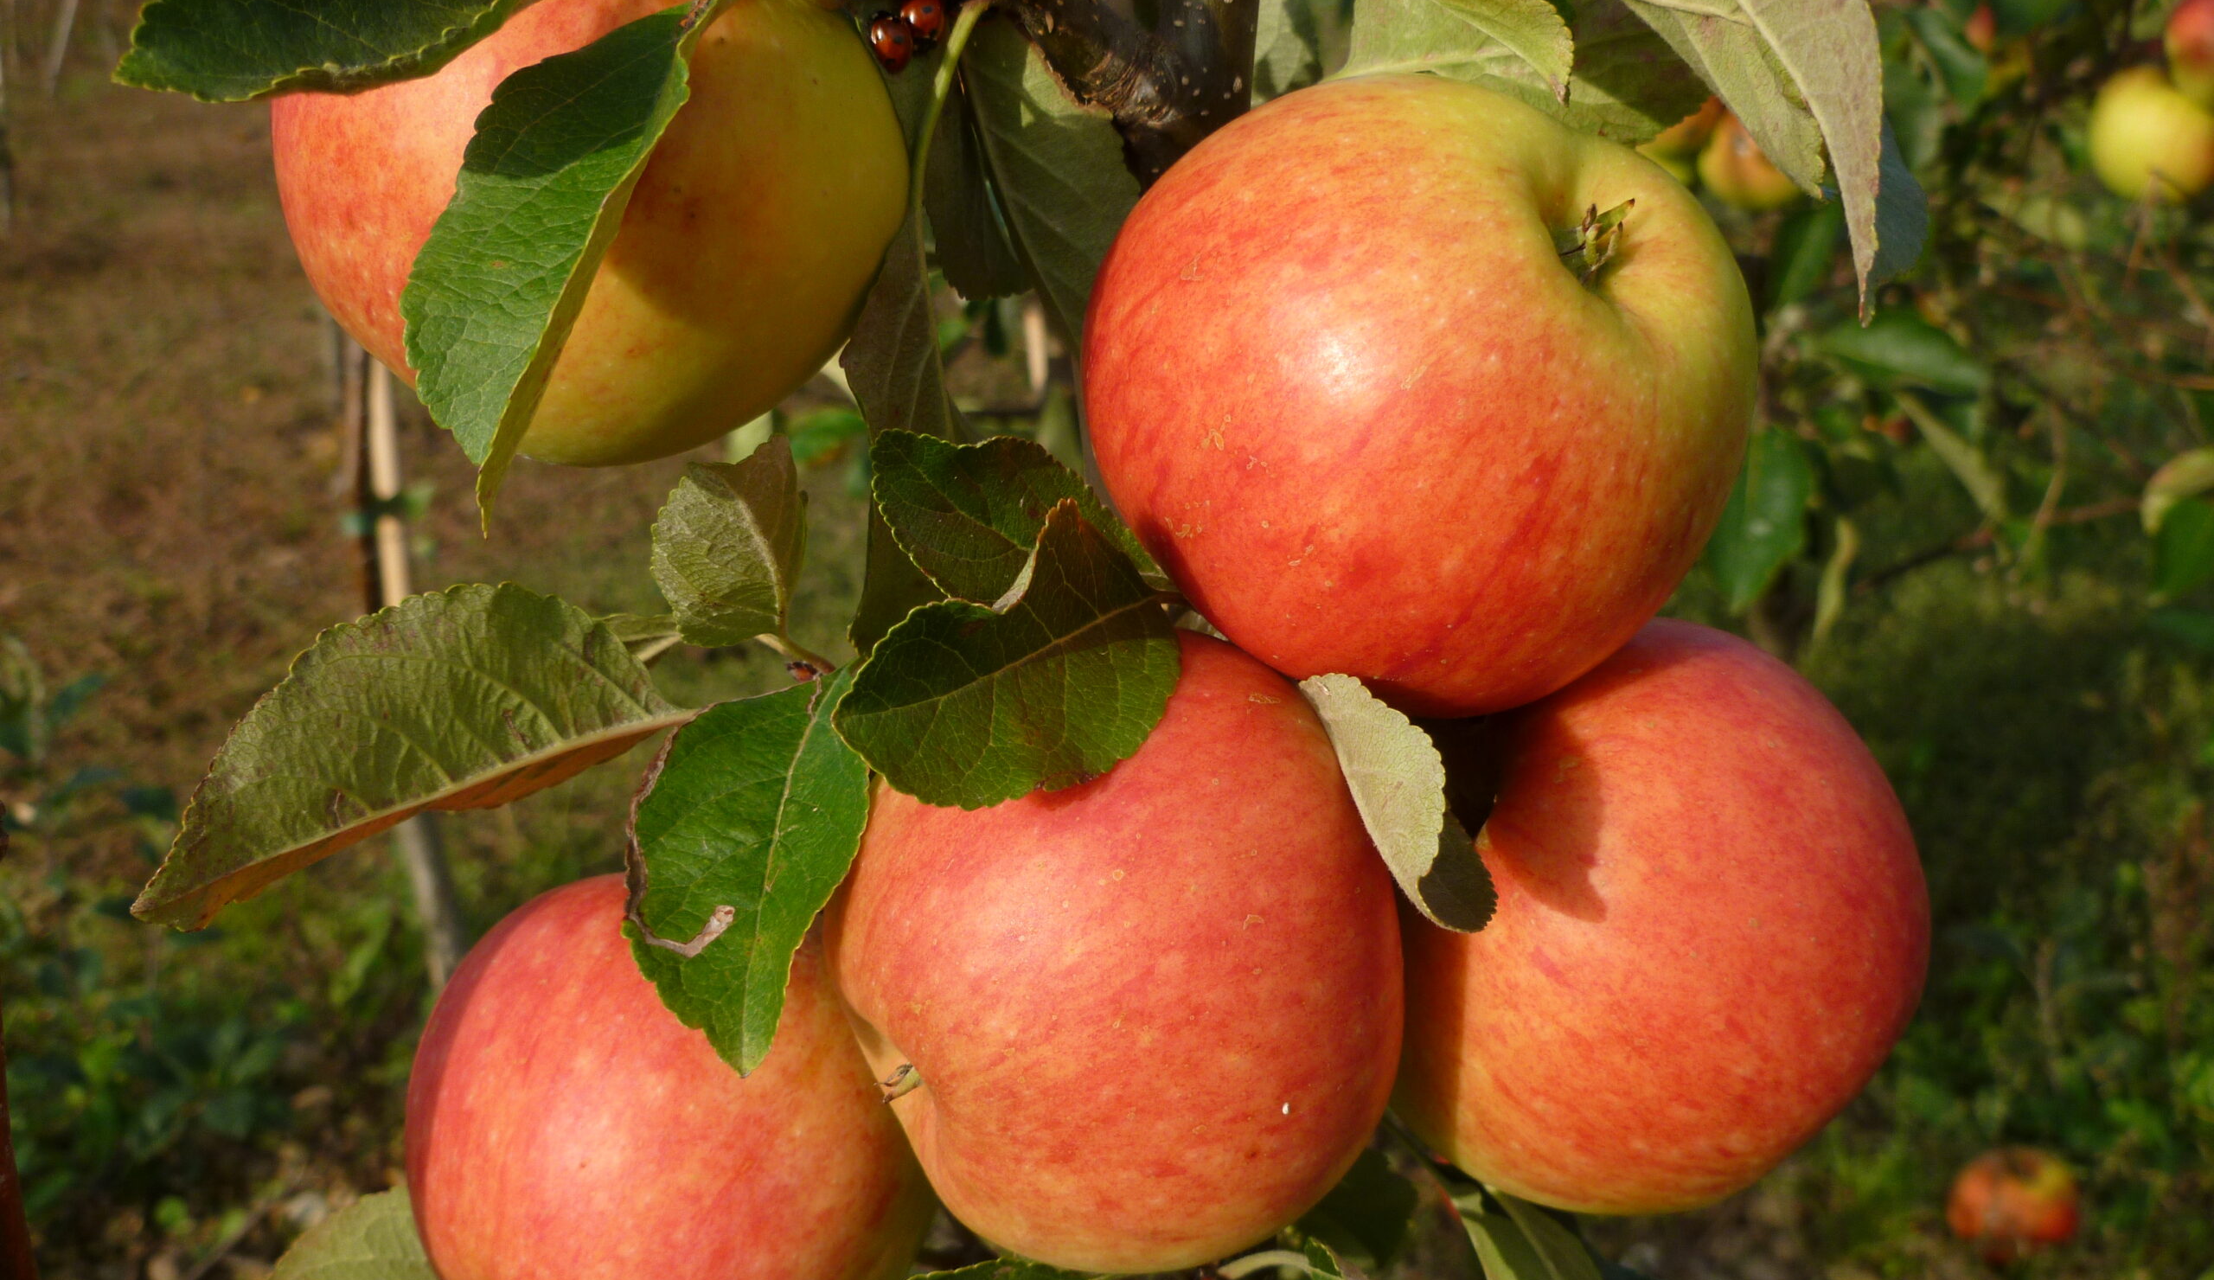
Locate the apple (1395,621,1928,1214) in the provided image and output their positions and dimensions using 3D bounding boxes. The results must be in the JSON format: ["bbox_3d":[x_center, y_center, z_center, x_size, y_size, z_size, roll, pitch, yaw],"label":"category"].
[{"bbox_3d":[0.072,0.037,0.335,0.072,0.079,0.079,40,0,-12],"label":"apple"}]

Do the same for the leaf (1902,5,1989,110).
[{"bbox_3d":[0.419,-0.293,1.250,0.032,0.058,0.018,-34,0,-14],"label":"leaf"}]

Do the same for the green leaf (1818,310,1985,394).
[{"bbox_3d":[0.350,-0.128,1.100,0.072,0.012,0.032,21,39,16],"label":"green leaf"}]

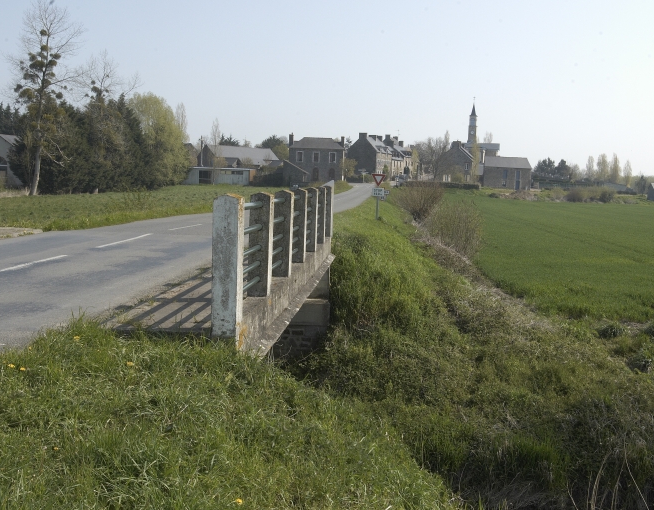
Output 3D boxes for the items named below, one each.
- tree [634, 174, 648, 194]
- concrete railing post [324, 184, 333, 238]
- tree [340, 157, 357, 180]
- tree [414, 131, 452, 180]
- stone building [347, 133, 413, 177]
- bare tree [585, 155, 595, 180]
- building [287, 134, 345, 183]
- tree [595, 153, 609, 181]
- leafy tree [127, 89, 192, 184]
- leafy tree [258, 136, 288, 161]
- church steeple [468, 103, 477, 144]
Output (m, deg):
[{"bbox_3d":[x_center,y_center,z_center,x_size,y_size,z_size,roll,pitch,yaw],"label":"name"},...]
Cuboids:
[{"bbox_3d":[73.690,-16.428,185.000,2.800,4.700,2.800,2,6,0],"label":"tree"},{"bbox_3d":[0.025,-0.829,15.100,0.190,1.000,0.210,2,6,5],"label":"concrete railing post"},{"bbox_3d":[4.118,-16.378,151.000,3.400,4.900,3.300,2,6,0],"label":"tree"},{"bbox_3d":[24.048,-22.354,178.000,8.000,11.200,7.500,2,6,0],"label":"tree"},{"bbox_3d":[12.607,-22.569,183.825,7.200,10.600,26.000,4,6,22],"label":"stone building"},{"bbox_3d":[73.398,-22.466,220.000,2.400,10.200,2.400,2,6,0],"label":"bare tree"},{"bbox_3d":[-2.105,-19.281,158.000,10.800,9.400,7.000,2,6,0],"label":"building"},{"bbox_3d":[77.027,-22.745,220.000,3.300,10.800,3.300,2,6,0],"label":"tree"},{"bbox_3d":[-22.736,-15.677,107.000,8.600,12.600,8.000,2,6,0],"label":"leafy tree"},{"bbox_3d":[-11.615,-20.779,168.000,6.200,9.600,5.800,2,6,0],"label":"leafy tree"},{"bbox_3d":[44.298,-40.036,240.000,2.500,12.600,2.500,2,6,0],"label":"church steeple"}]

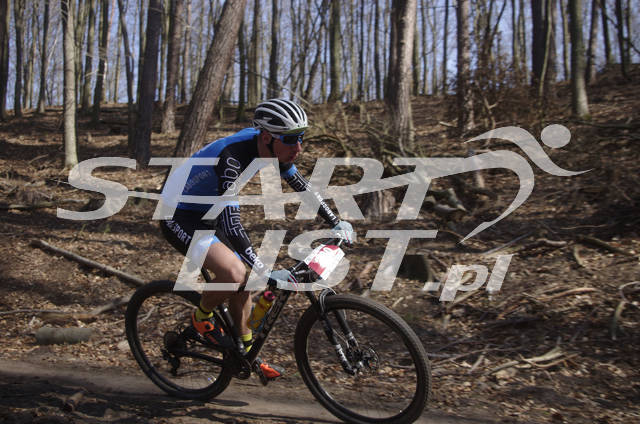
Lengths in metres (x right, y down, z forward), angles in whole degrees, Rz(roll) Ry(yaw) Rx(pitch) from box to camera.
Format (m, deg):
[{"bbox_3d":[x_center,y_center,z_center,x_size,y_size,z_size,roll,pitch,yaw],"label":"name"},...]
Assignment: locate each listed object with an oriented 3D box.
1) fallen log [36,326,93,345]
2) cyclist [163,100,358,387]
[{"bbox_3d":[-2.033,0.985,6.500,0.425,0.135,0.135,1,-3,-9],"label":"fallen log"},{"bbox_3d":[-0.350,0.190,4.140,1.000,1.450,0.750,-1,8,30],"label":"cyclist"}]

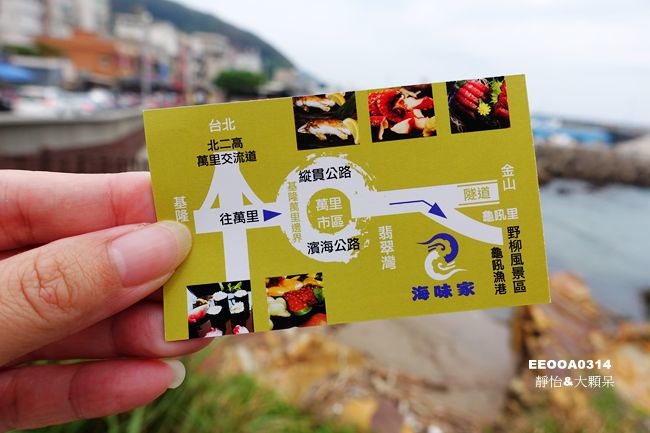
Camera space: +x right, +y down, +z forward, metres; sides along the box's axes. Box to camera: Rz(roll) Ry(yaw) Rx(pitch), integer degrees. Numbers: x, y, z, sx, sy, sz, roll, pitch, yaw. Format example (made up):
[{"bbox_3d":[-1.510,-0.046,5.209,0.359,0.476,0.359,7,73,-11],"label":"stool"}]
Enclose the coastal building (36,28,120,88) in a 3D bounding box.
[{"bbox_3d":[-25.358,-15.345,45.009,6.000,7.000,6.000,9,15,19],"label":"coastal building"}]

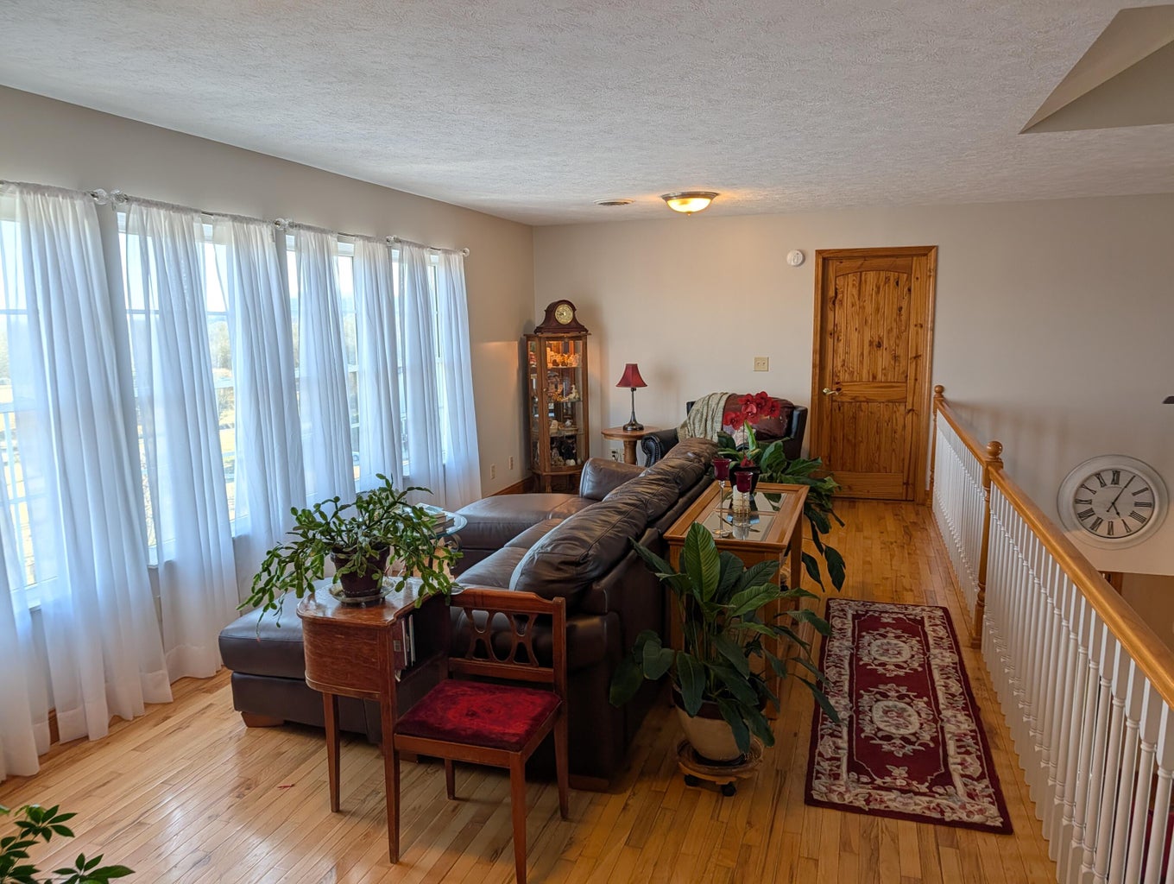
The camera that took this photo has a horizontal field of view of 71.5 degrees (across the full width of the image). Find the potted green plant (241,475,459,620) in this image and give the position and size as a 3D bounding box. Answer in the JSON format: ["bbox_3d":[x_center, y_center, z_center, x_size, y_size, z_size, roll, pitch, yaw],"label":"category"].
[{"bbox_3d":[-0.750,0.337,2.599,0.690,0.480,0.580,-3,9,-16],"label":"potted green plant"}]

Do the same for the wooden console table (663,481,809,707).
[{"bbox_3d":[0.724,0.662,3.768,0.480,0.730,1.150,2,9,18],"label":"wooden console table"}]

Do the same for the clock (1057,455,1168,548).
[{"bbox_3d":[4.119,0.475,6.373,0.740,0.740,0.060,2,9,18],"label":"clock"}]

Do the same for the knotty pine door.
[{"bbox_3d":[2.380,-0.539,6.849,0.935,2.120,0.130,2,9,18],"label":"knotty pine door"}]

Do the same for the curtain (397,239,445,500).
[{"bbox_3d":[-1.087,-0.274,5.514,0.140,2.070,0.490,2,9,18],"label":"curtain"}]

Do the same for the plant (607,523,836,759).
[{"bbox_3d":[0.460,0.689,2.818,0.770,0.830,0.700,1,9,9],"label":"plant"}]

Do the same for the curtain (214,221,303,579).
[{"bbox_3d":[-1.582,-0.042,4.053,0.140,2.070,0.560,2,9,18],"label":"curtain"}]

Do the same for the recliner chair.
[{"bbox_3d":[1.116,0.117,6.602,1.070,0.930,0.920,6,11,37],"label":"recliner chair"}]

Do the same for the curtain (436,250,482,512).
[{"bbox_3d":[-0.918,-0.353,6.011,0.140,2.070,0.550,2,9,18],"label":"curtain"}]

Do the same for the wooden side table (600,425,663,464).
[{"bbox_3d":[0.407,0.196,7.151,0.540,0.605,0.540,2,10,18],"label":"wooden side table"}]

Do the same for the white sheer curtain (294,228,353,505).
[{"bbox_3d":[-1.423,-0.117,4.521,0.140,2.070,0.470,2,9,18],"label":"white sheer curtain"}]

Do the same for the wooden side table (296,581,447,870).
[{"bbox_3d":[-0.685,0.858,2.644,0.425,0.745,0.435,2,10,18],"label":"wooden side table"}]

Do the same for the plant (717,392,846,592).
[{"bbox_3d":[1.094,0.372,4.728,0.760,1.000,0.760,2,9,18],"label":"plant"}]

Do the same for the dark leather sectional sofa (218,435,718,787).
[{"bbox_3d":[-0.220,0.508,4.306,1.630,0.900,2.880,2,10,18],"label":"dark leather sectional sofa"}]

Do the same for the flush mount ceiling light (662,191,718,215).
[{"bbox_3d":[0.722,-1.659,5.697,0.415,0.145,0.415,2,10,18],"label":"flush mount ceiling light"}]

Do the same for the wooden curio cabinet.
[{"bbox_3d":[-0.253,-0.256,7.466,0.540,1.440,0.430,-4,10,-23],"label":"wooden curio cabinet"}]

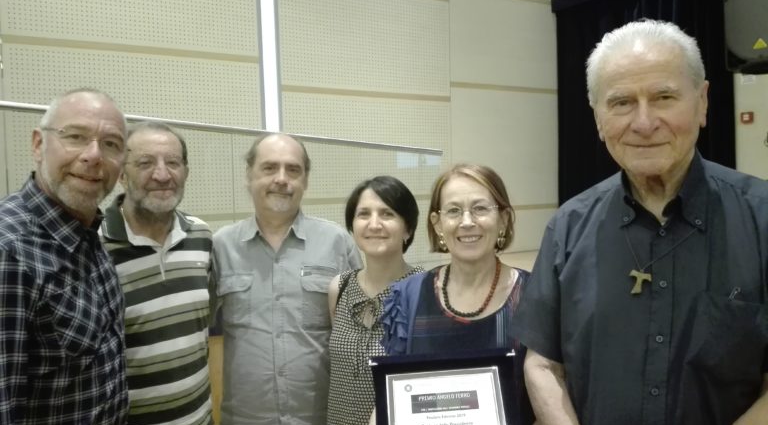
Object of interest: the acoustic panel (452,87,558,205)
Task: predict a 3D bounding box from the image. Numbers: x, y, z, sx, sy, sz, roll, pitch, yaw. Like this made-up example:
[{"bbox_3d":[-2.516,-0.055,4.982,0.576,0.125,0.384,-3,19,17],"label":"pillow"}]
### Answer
[{"bbox_3d":[1.295,-0.662,5.730,1.470,1.200,0.050,-3,3,-29],"label":"acoustic panel"}]

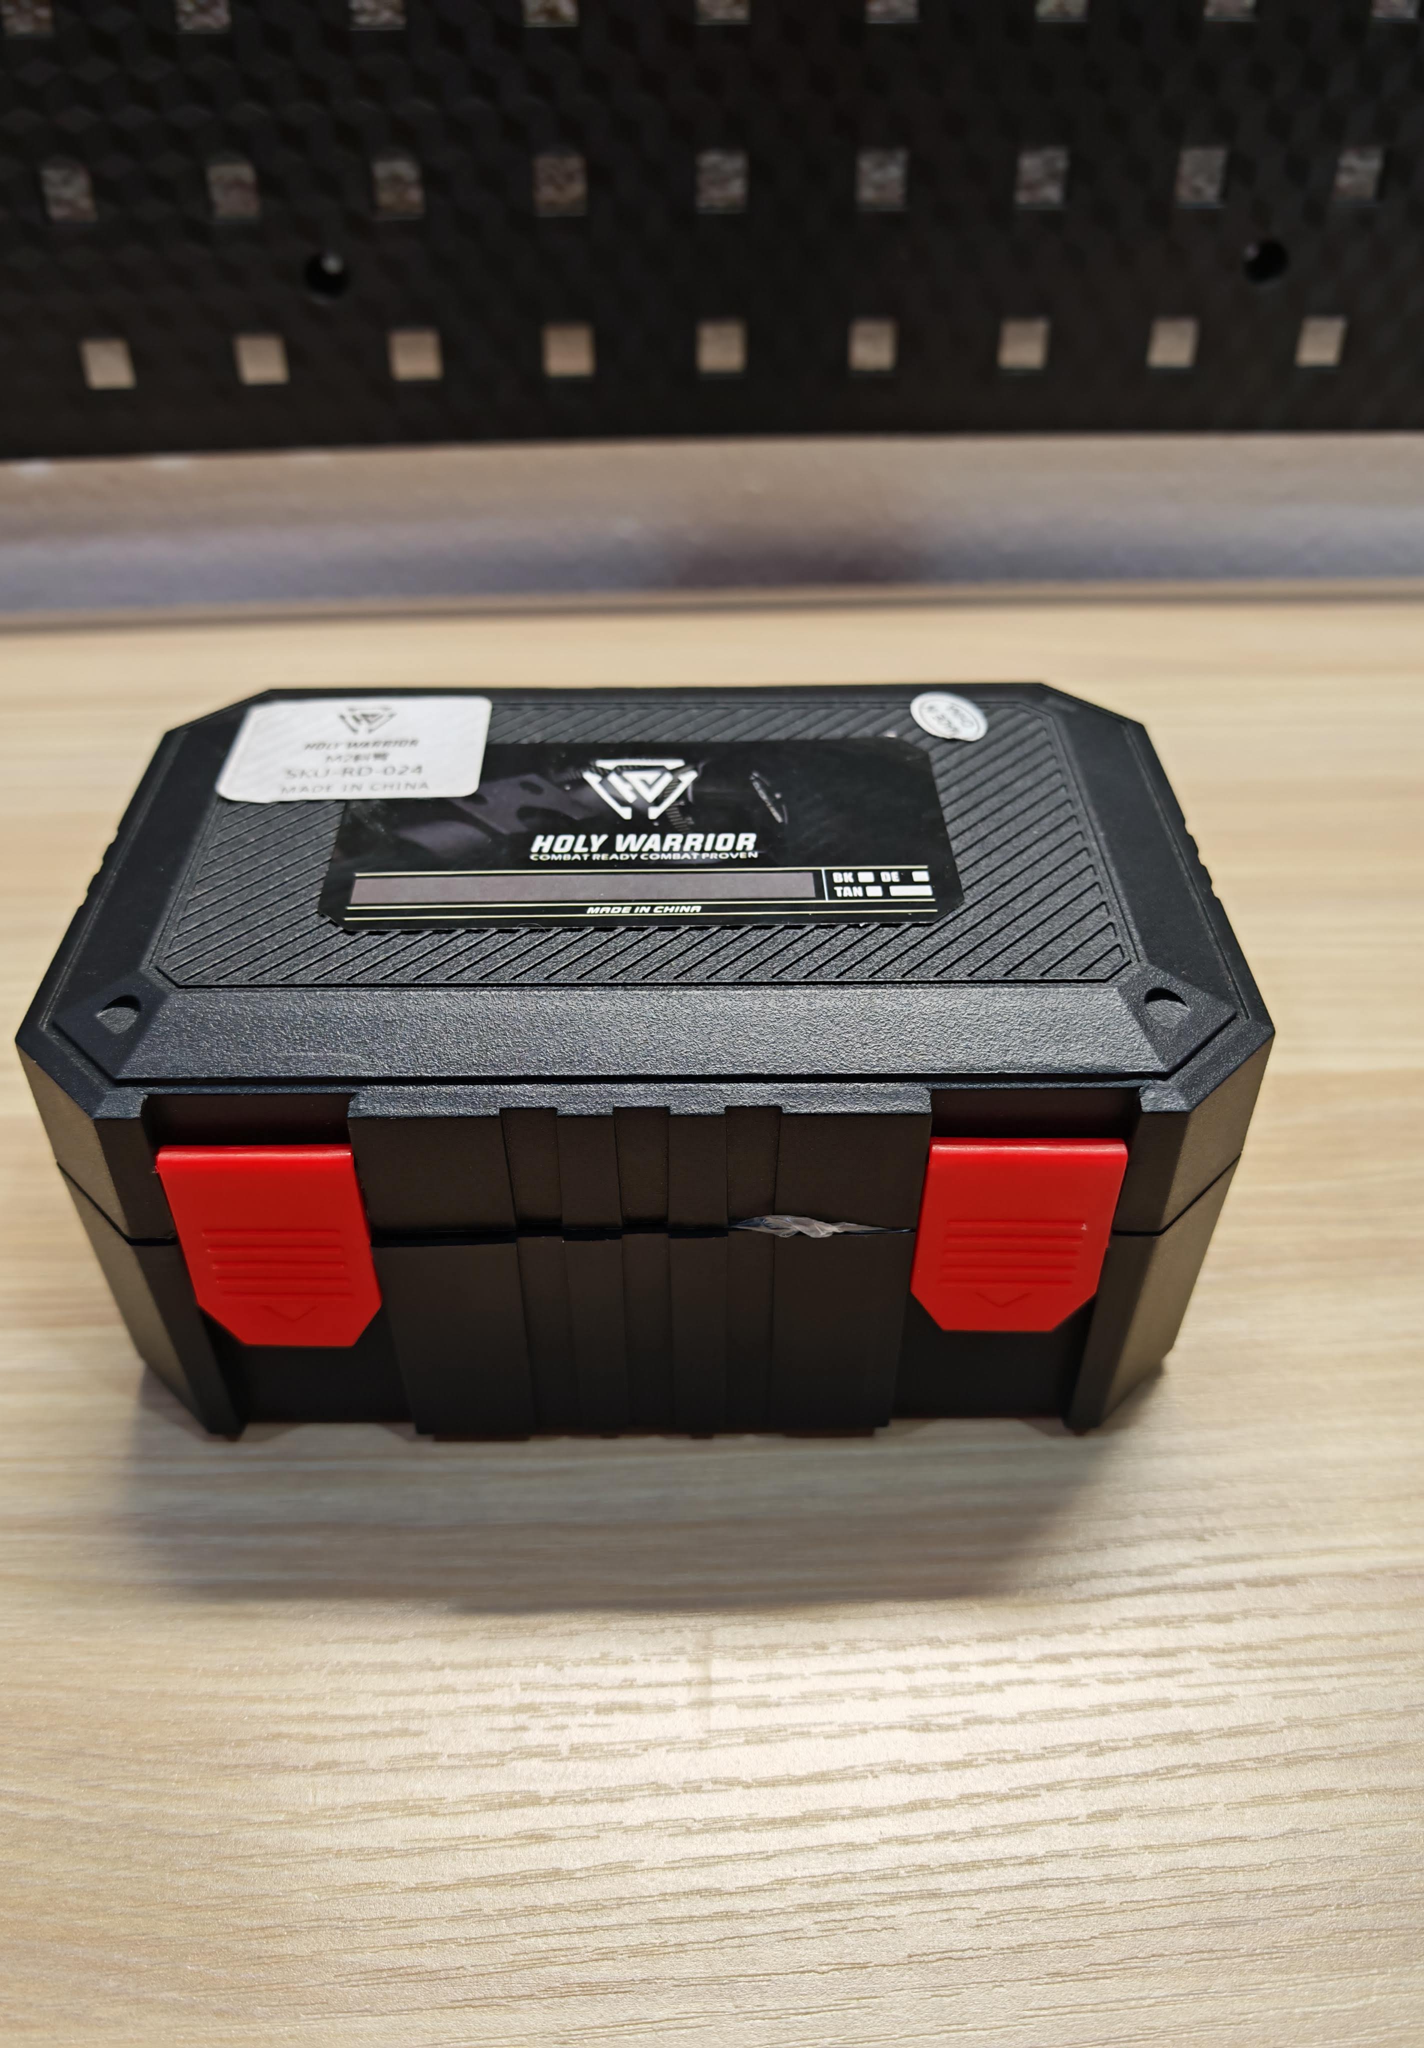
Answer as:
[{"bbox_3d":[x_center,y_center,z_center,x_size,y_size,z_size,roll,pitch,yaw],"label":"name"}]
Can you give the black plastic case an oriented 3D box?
[{"bbox_3d":[-0.009,-0.001,0.237,0.169,0.079,0.107,0,43,0],"label":"black plastic case"}]

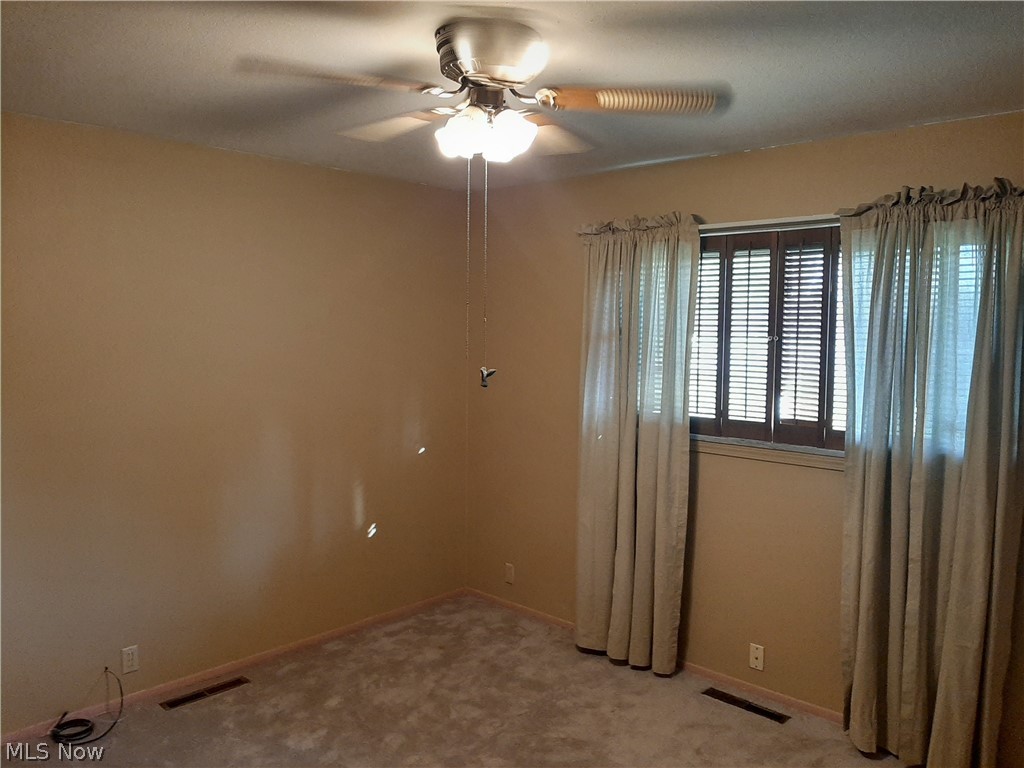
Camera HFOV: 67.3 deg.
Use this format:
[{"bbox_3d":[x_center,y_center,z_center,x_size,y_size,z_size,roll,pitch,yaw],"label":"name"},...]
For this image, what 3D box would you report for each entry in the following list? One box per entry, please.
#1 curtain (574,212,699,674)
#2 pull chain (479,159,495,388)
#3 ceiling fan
[{"bbox_3d":[0.602,0.286,3.810,0.630,2.188,0.120,4,6,43],"label":"curtain"},{"bbox_3d":[-0.067,-0.300,2.085,0.040,0.627,0.030,1,4,0],"label":"pull chain"},{"bbox_3d":[-0.056,-0.766,2.050,1.280,0.360,1.260,1,4,0],"label":"ceiling fan"}]

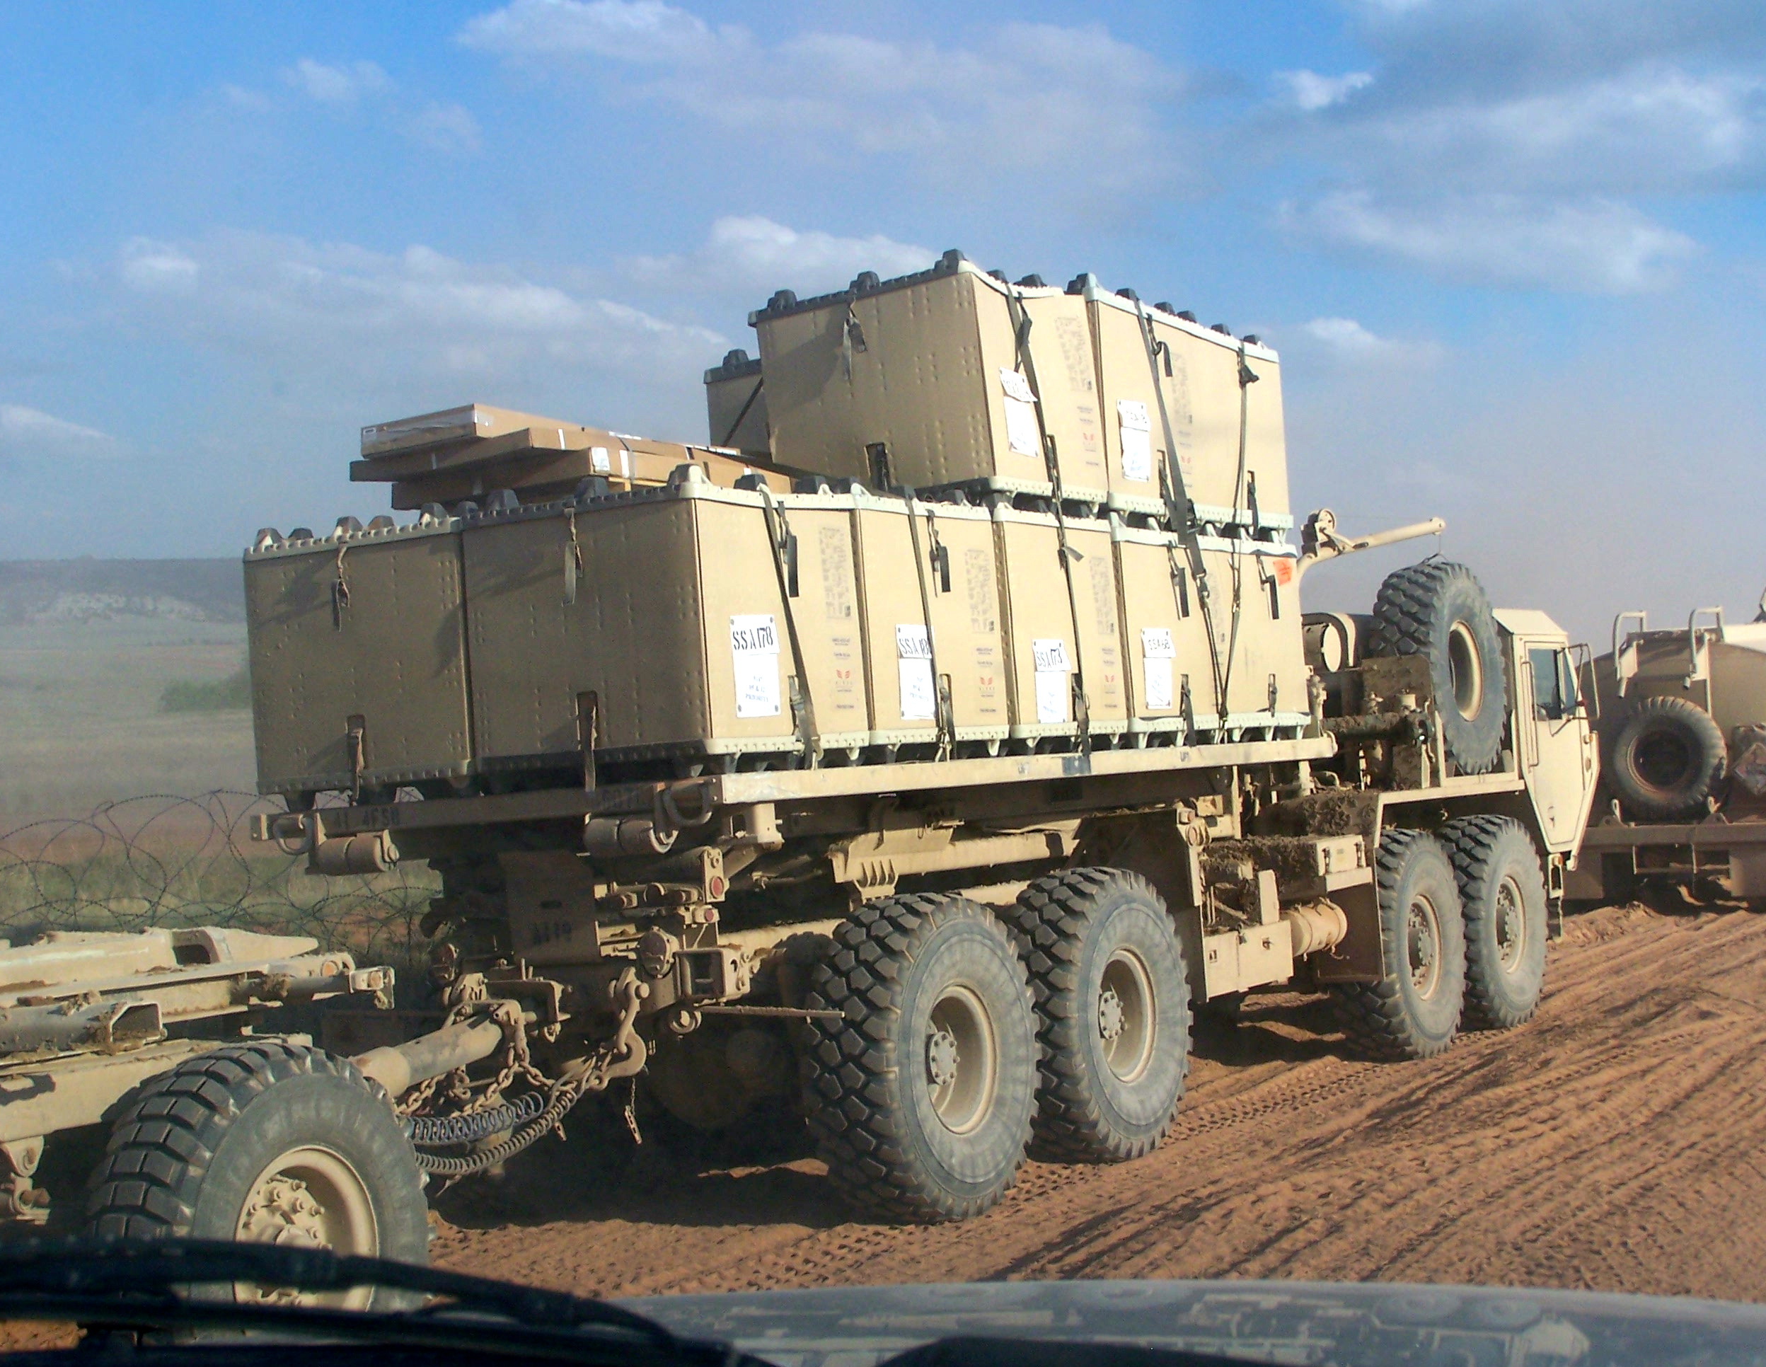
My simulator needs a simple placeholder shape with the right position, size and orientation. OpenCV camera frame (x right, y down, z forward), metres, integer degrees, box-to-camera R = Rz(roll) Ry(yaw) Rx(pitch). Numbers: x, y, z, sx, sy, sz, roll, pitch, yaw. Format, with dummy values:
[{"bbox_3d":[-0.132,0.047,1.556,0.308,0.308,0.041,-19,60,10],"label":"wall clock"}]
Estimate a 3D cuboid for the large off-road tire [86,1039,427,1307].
[{"bbox_3d":[-1.678,1.542,8.325,0.420,1.150,1.160,-4,-2,29],"label":"large off-road tire"}]

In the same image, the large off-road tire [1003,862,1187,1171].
[{"bbox_3d":[0.924,1.451,13.532,0.440,1.300,1.310,-3,-1,28],"label":"large off-road tire"}]

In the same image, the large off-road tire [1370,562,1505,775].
[{"bbox_3d":[3.247,-0.059,18.133,0.440,1.310,1.310,-7,-3,30],"label":"large off-road tire"}]

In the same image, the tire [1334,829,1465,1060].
[{"bbox_3d":[2.808,1.447,17.008,0.440,1.300,1.310,-3,-1,28],"label":"tire"}]

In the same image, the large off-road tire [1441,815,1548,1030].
[{"bbox_3d":[3.562,1.430,18.399,0.440,1.300,1.310,-3,-1,28],"label":"large off-road tire"}]

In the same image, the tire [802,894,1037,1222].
[{"bbox_3d":[0.170,1.471,12.141,0.440,1.300,1.310,-3,-1,28],"label":"tire"}]

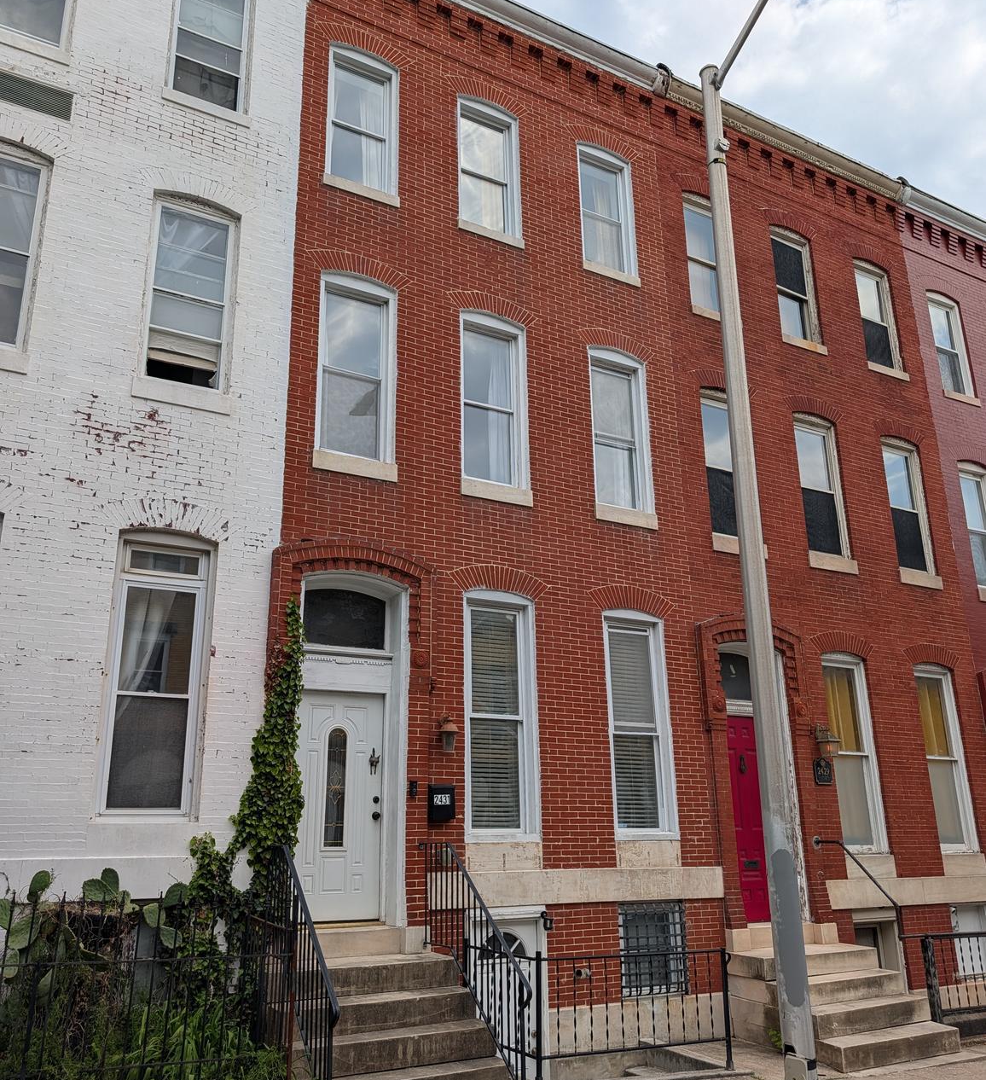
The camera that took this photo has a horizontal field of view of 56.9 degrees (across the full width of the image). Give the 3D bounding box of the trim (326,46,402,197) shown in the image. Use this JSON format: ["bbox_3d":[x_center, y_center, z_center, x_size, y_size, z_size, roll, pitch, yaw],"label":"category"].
[{"bbox_3d":[-1.458,-4.637,10.066,0.832,1.836,0.150,9,-21,-27],"label":"trim"}]

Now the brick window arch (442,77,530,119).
[{"bbox_3d":[-0.086,-5.579,11.487,1.200,0.325,0.110,9,-21,-27],"label":"brick window arch"}]

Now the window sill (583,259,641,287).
[{"bbox_3d":[1.448,-3.299,11.356,0.864,0.133,0.190,9,-20,-27],"label":"window sill"}]

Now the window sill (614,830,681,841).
[{"bbox_3d":[1.591,3.087,9.474,0.814,0.088,0.140,9,-21,-27],"label":"window sill"}]

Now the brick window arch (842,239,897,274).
[{"bbox_3d":[5.774,-4.370,14.050,1.147,0.331,0.110,9,-21,-27],"label":"brick window arch"}]

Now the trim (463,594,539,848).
[{"bbox_3d":[0.065,1.716,9.097,0.828,2.500,0.140,9,-21,-27],"label":"trim"}]

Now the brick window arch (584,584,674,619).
[{"bbox_3d":[1.553,0.691,10.265,1.230,0.340,0.110,9,-21,-27],"label":"brick window arch"}]

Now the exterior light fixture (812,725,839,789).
[{"bbox_3d":[3.983,2.540,10.802,0.290,0.687,0.240,9,-21,-27],"label":"exterior light fixture"}]

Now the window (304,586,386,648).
[{"bbox_3d":[-1.467,0.757,8.826,0.893,0.562,0.060,9,-21,-27],"label":"window"}]

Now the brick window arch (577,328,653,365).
[{"bbox_3d":[1.495,-2.402,11.234,1.177,0.322,0.120,9,-21,-27],"label":"brick window arch"}]

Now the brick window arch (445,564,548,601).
[{"bbox_3d":[0.034,0.427,9.307,1.177,0.322,0.130,9,-20,-27],"label":"brick window arch"}]

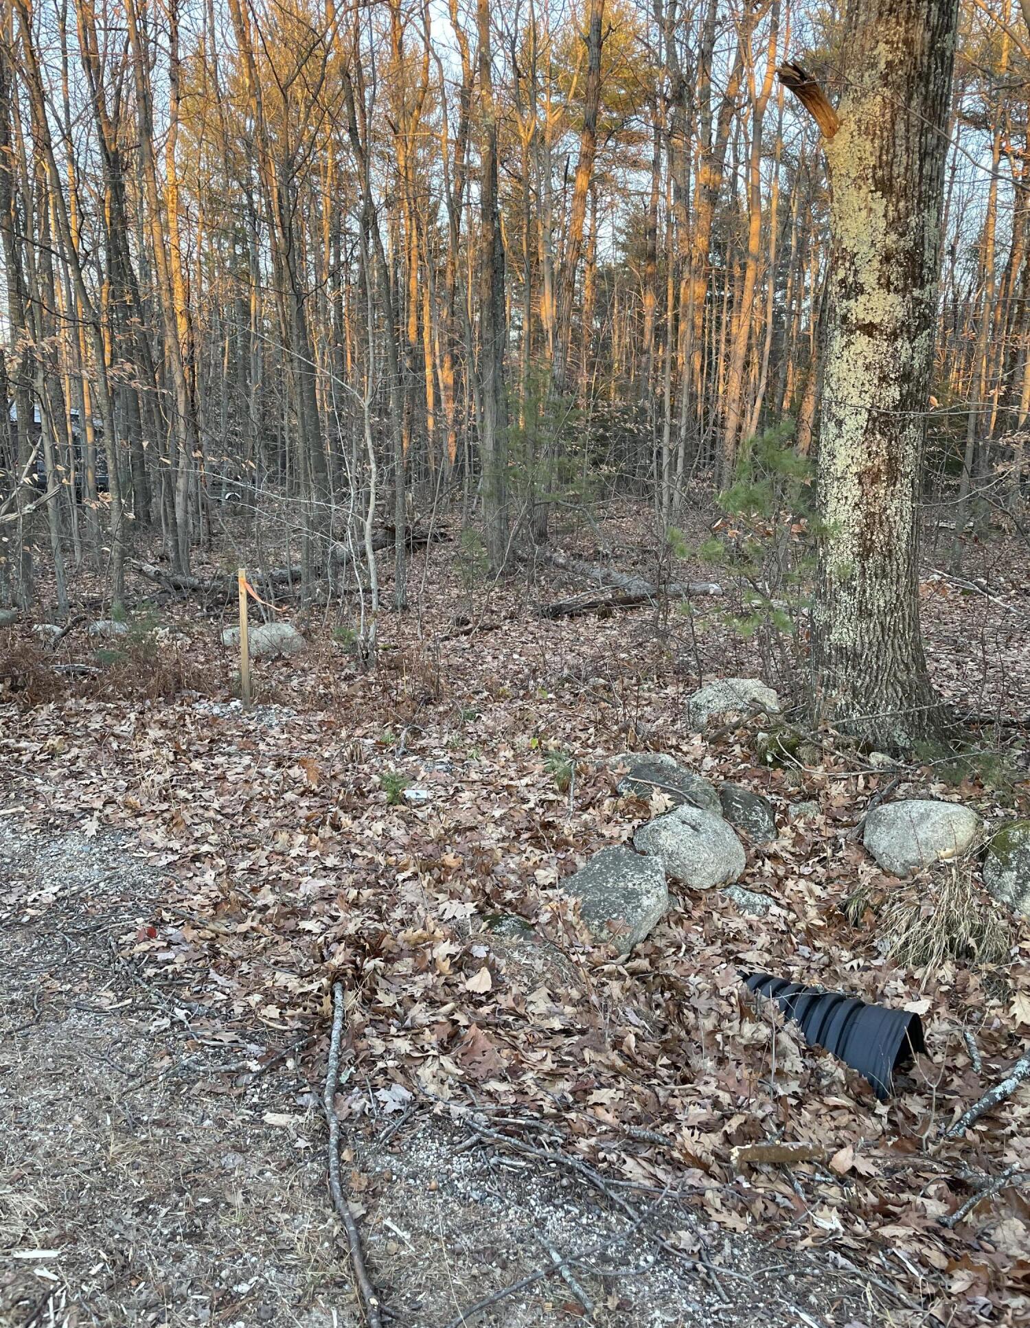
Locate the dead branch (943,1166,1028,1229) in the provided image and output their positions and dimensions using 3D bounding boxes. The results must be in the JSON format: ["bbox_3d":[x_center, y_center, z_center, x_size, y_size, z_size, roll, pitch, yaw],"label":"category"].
[{"bbox_3d":[1.000,1.135,2.203,0.280,0.050,0.050,-7,13,-32],"label":"dead branch"}]

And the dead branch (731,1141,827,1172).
[{"bbox_3d":[0.595,1.105,2.321,0.210,0.045,0.045,0,11,0],"label":"dead branch"}]

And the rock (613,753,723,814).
[{"bbox_3d":[0.677,0.527,4.504,0.480,0.200,0.350,6,13,29],"label":"rock"}]

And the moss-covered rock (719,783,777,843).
[{"bbox_3d":[0.942,0.599,4.127,0.250,0.190,0.230,7,13,34],"label":"moss-covered rock"}]

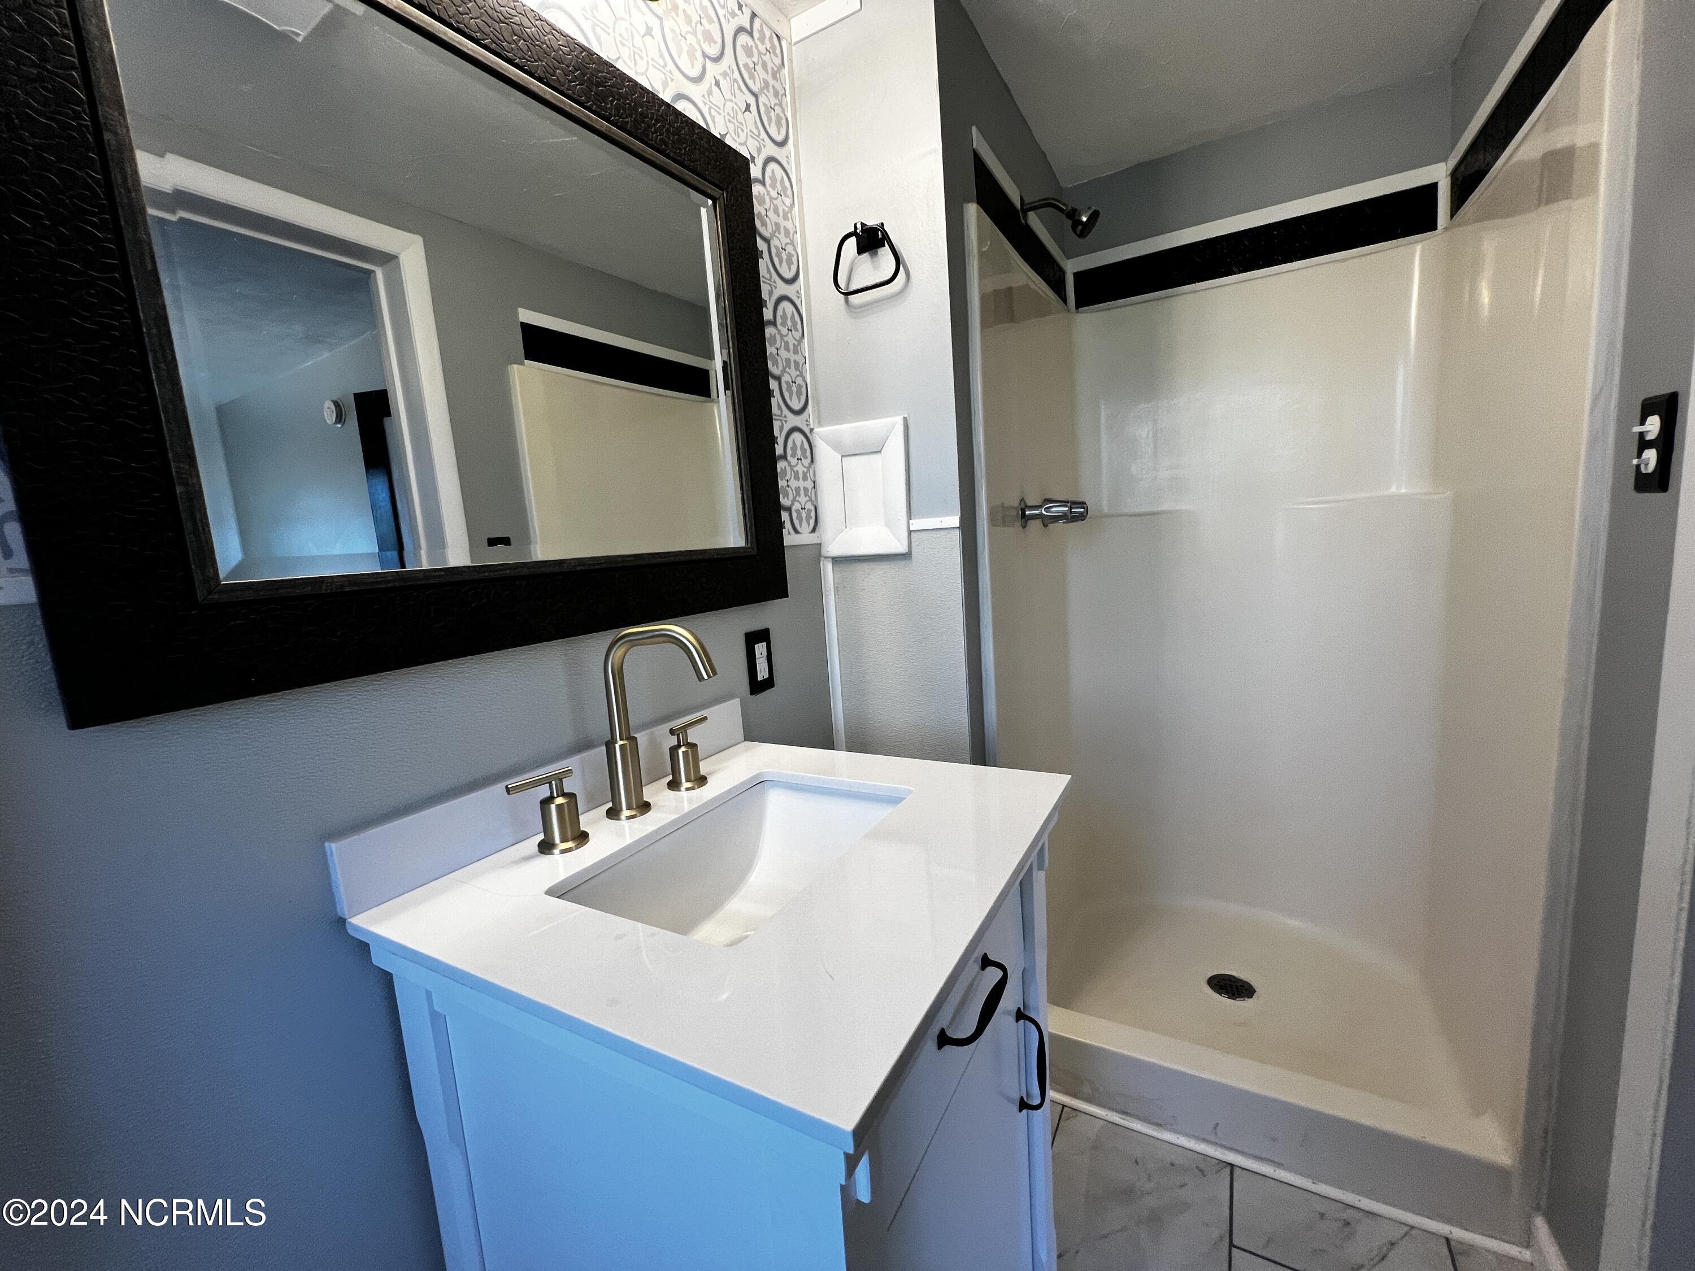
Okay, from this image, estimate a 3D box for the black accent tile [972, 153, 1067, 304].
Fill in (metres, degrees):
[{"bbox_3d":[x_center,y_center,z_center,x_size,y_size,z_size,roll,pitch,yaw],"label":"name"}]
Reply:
[{"bbox_3d":[0.426,-0.922,1.502,0.010,0.095,0.702,0,9,32],"label":"black accent tile"}]

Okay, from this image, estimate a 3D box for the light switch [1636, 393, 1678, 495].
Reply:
[{"bbox_3d":[0.997,-0.236,0.794,0.016,0.117,0.073,0,8,30],"label":"light switch"}]

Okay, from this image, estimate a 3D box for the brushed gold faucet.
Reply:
[{"bbox_3d":[-0.244,0.110,0.820,0.177,0.247,0.057,-2,8,18],"label":"brushed gold faucet"}]

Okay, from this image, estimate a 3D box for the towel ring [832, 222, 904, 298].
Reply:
[{"bbox_3d":[0.040,-0.716,1.204,0.142,0.125,0.060,0,8,30],"label":"towel ring"}]

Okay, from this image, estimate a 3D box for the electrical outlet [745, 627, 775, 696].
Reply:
[{"bbox_3d":[-0.162,0.049,1.204,0.009,0.116,0.073,0,8,30],"label":"electrical outlet"}]

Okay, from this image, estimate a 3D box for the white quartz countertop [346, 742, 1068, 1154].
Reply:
[{"bbox_3d":[-0.090,0.241,0.741,0.556,0.015,0.598,0,8,30],"label":"white quartz countertop"}]

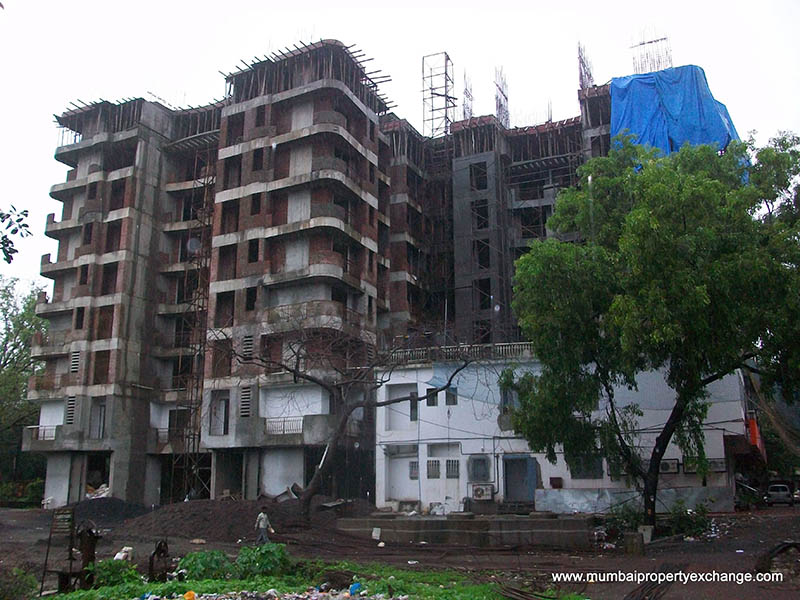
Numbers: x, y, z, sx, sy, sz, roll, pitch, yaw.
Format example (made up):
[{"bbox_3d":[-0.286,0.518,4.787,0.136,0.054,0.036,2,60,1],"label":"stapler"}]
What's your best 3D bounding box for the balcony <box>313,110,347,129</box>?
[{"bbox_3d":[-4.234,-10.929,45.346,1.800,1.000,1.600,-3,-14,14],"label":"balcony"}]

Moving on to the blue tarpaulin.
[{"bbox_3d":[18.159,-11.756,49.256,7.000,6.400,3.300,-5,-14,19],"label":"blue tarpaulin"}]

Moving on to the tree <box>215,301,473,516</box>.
[{"bbox_3d":[-2.808,5.316,36.811,12.400,10.400,8.500,0,-14,0],"label":"tree"}]

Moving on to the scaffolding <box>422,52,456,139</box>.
[{"bbox_3d":[3.160,-16.361,60.306,1.950,7.100,1.950,-5,-14,20],"label":"scaffolding"}]

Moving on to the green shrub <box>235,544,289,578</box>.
[{"bbox_3d":[-3.549,6.699,18.951,1.380,0.830,1.400,0,-14,0],"label":"green shrub"}]

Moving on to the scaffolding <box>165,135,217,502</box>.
[{"bbox_3d":[-13.511,0.929,48.575,1.500,24.800,1.500,-7,-15,27],"label":"scaffolding"}]

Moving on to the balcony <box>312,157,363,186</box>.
[{"bbox_3d":[-4.127,-7.641,45.333,1.700,1.350,2.500,-7,-15,27],"label":"balcony"}]

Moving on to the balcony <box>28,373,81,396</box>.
[{"bbox_3d":[-23.878,6.227,51.863,4.800,1.450,1.700,-7,-15,27],"label":"balcony"}]

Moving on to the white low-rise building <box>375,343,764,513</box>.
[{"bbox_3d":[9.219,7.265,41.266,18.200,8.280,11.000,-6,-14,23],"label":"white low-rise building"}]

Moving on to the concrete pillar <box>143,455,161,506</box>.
[{"bbox_3d":[-16.696,12.276,50.012,1.200,3.440,0.550,-7,-15,27],"label":"concrete pillar"}]

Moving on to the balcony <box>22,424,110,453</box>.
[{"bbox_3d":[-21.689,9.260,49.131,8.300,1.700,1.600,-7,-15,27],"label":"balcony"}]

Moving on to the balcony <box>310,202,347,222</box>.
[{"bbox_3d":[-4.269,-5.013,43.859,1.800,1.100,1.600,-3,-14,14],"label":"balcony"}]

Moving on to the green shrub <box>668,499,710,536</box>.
[{"bbox_3d":[11.625,8.736,29.784,1.500,1.450,1.300,0,-13,0],"label":"green shrub"}]

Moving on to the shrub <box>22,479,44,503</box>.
[{"bbox_3d":[-26.865,14.033,54.207,1.910,1.840,1.800,0,-14,0],"label":"shrub"}]

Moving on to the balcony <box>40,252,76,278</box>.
[{"bbox_3d":[-24.045,-2.561,53.328,3.900,1.550,1.600,-7,-15,27],"label":"balcony"}]

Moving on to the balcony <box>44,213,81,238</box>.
[{"bbox_3d":[-23.955,-5.562,53.896,4.000,1.650,1.600,-7,-15,27],"label":"balcony"}]

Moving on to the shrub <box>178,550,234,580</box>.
[{"bbox_3d":[-5.281,7.323,20.372,1.420,0.750,1.200,0,-13,0],"label":"shrub"}]

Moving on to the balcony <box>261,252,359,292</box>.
[{"bbox_3d":[-5.455,-1.452,45.428,4.900,1.450,3.900,-7,-15,27],"label":"balcony"}]

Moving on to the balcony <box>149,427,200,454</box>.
[{"bbox_3d":[-14.581,9.441,49.710,4.550,1.790,1.400,-7,-15,27],"label":"balcony"}]

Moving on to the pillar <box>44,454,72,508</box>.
[{"bbox_3d":[-22.921,12.126,49.764,2.000,3.800,0.600,-7,-15,27],"label":"pillar"}]

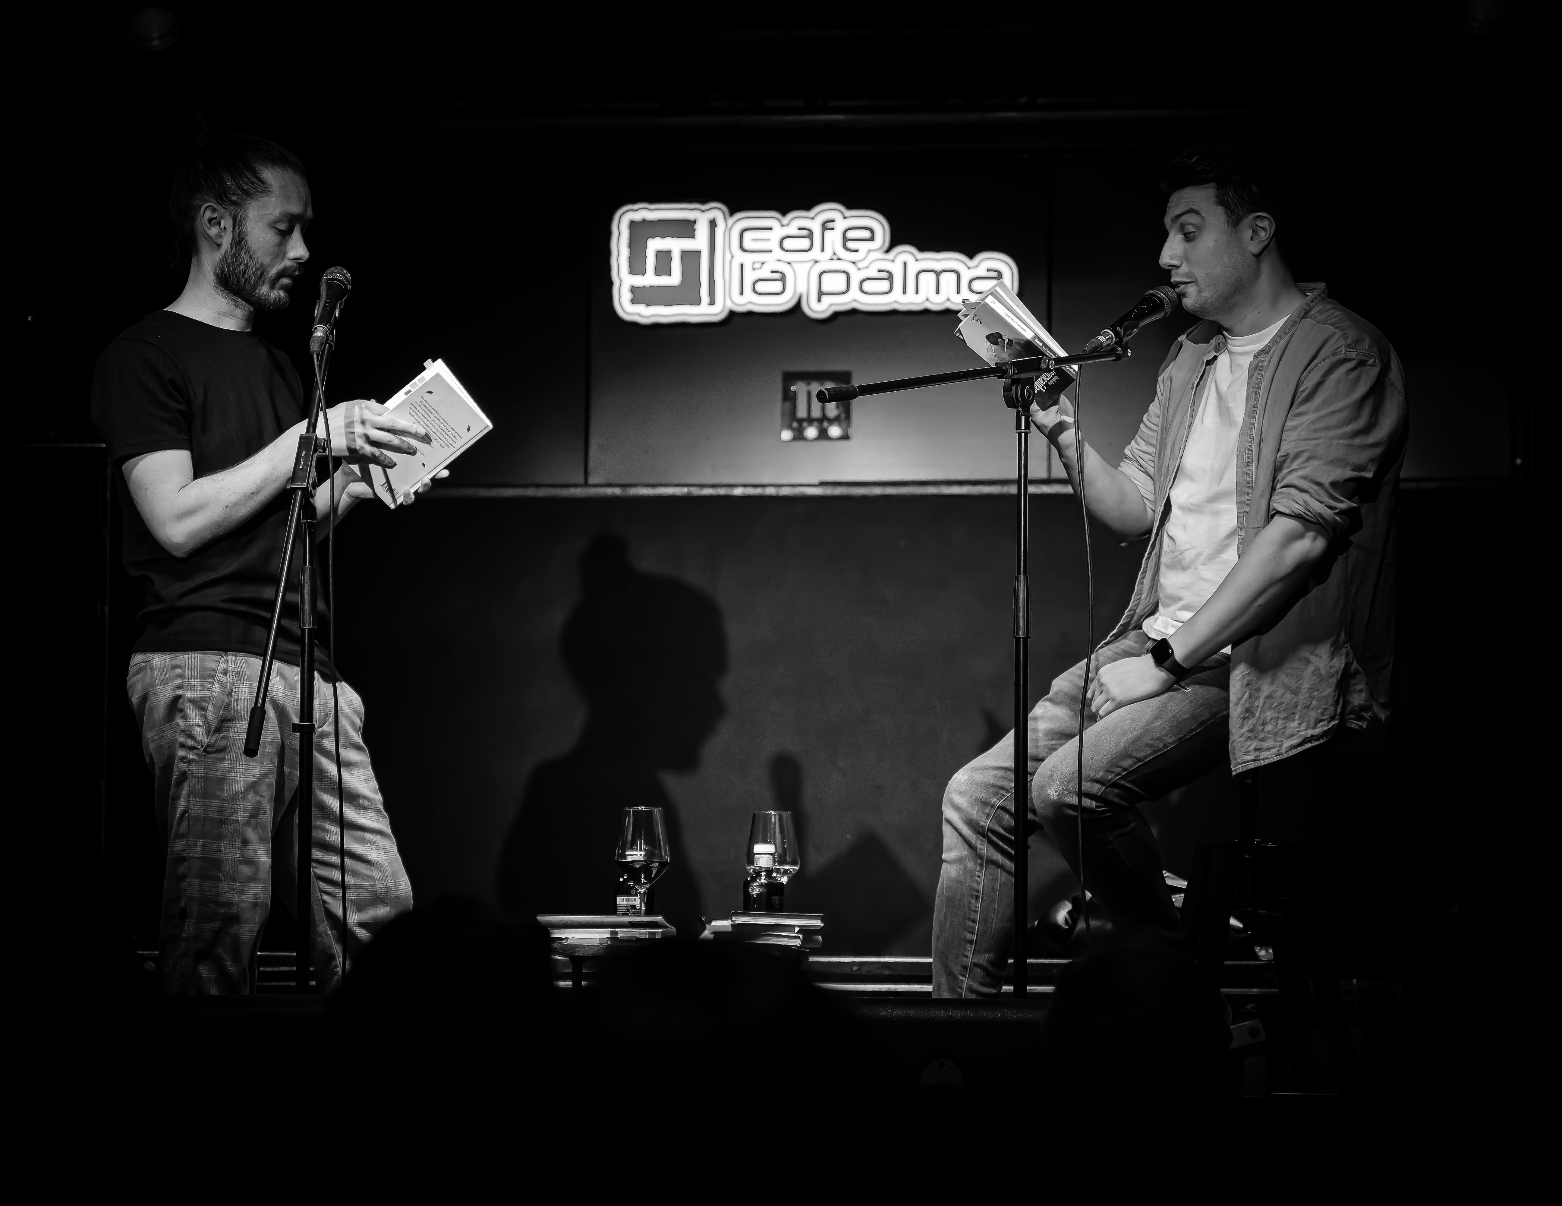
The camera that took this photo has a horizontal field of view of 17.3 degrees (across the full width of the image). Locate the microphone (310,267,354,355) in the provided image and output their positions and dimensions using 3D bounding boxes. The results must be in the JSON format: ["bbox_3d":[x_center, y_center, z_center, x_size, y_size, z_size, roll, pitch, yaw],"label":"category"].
[{"bbox_3d":[-0.718,-0.467,8.148,0.053,0.190,0.053,10,-49,1],"label":"microphone"}]

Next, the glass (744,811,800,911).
[{"bbox_3d":[-0.012,0.427,8.450,0.091,0.169,0.091,1,-4,0],"label":"glass"}]

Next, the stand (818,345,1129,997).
[{"bbox_3d":[0.304,0.264,7.790,0.560,1.386,0.790,-3,-6,42],"label":"stand"}]

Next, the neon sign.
[{"bbox_3d":[0.065,-0.635,9.600,0.770,0.230,0.060,0,-5,6],"label":"neon sign"}]

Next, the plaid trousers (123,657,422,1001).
[{"bbox_3d":[-0.782,0.522,7.820,0.400,0.930,0.420,-4,-6,40],"label":"plaid trousers"}]

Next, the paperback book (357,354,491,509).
[{"bbox_3d":[-0.579,-0.269,8.160,0.205,0.135,0.070,-41,12,0],"label":"paperback book"}]

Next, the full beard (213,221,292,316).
[{"bbox_3d":[-0.838,-0.535,8.200,0.110,0.130,0.135,12,1,25],"label":"full beard"}]

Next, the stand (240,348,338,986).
[{"bbox_3d":[-0.749,0.256,7.953,0.540,1.405,0.610,0,-4,11],"label":"stand"}]

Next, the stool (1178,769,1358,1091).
[{"bbox_3d":[0.738,0.600,8.085,0.450,0.766,0.450,1,-4,0],"label":"stool"}]

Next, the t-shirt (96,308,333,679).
[{"bbox_3d":[-0.877,-0.170,7.880,0.290,0.565,0.450,-3,-6,38],"label":"t-shirt"}]

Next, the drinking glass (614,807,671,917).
[{"bbox_3d":[-0.218,0.424,8.100,0.086,0.208,0.086,0,-5,0],"label":"drinking glass"}]

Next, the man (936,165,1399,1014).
[{"bbox_3d":[0.593,0.068,7.750,0.740,1.500,0.550,4,-6,-38],"label":"man"}]

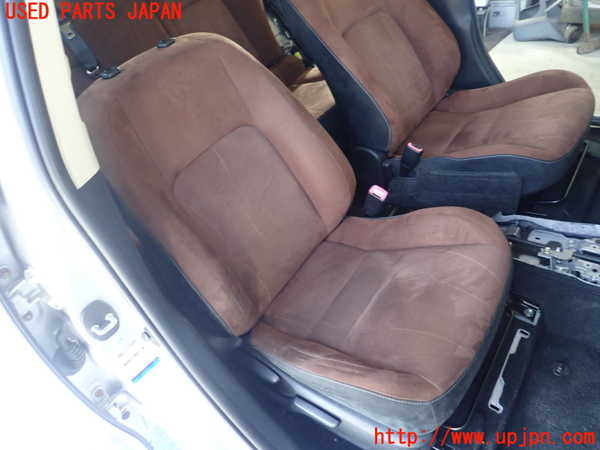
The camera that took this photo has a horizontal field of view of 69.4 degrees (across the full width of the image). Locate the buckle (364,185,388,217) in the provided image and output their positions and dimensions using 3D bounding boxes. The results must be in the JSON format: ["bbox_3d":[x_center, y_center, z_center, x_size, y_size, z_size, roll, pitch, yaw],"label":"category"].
[{"bbox_3d":[0.206,-0.057,1.188,0.044,0.090,0.028,32,56,17],"label":"buckle"}]

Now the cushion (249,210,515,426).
[{"bbox_3d":[0.162,0.144,0.973,0.520,0.135,0.490,12,47,39],"label":"cushion"}]

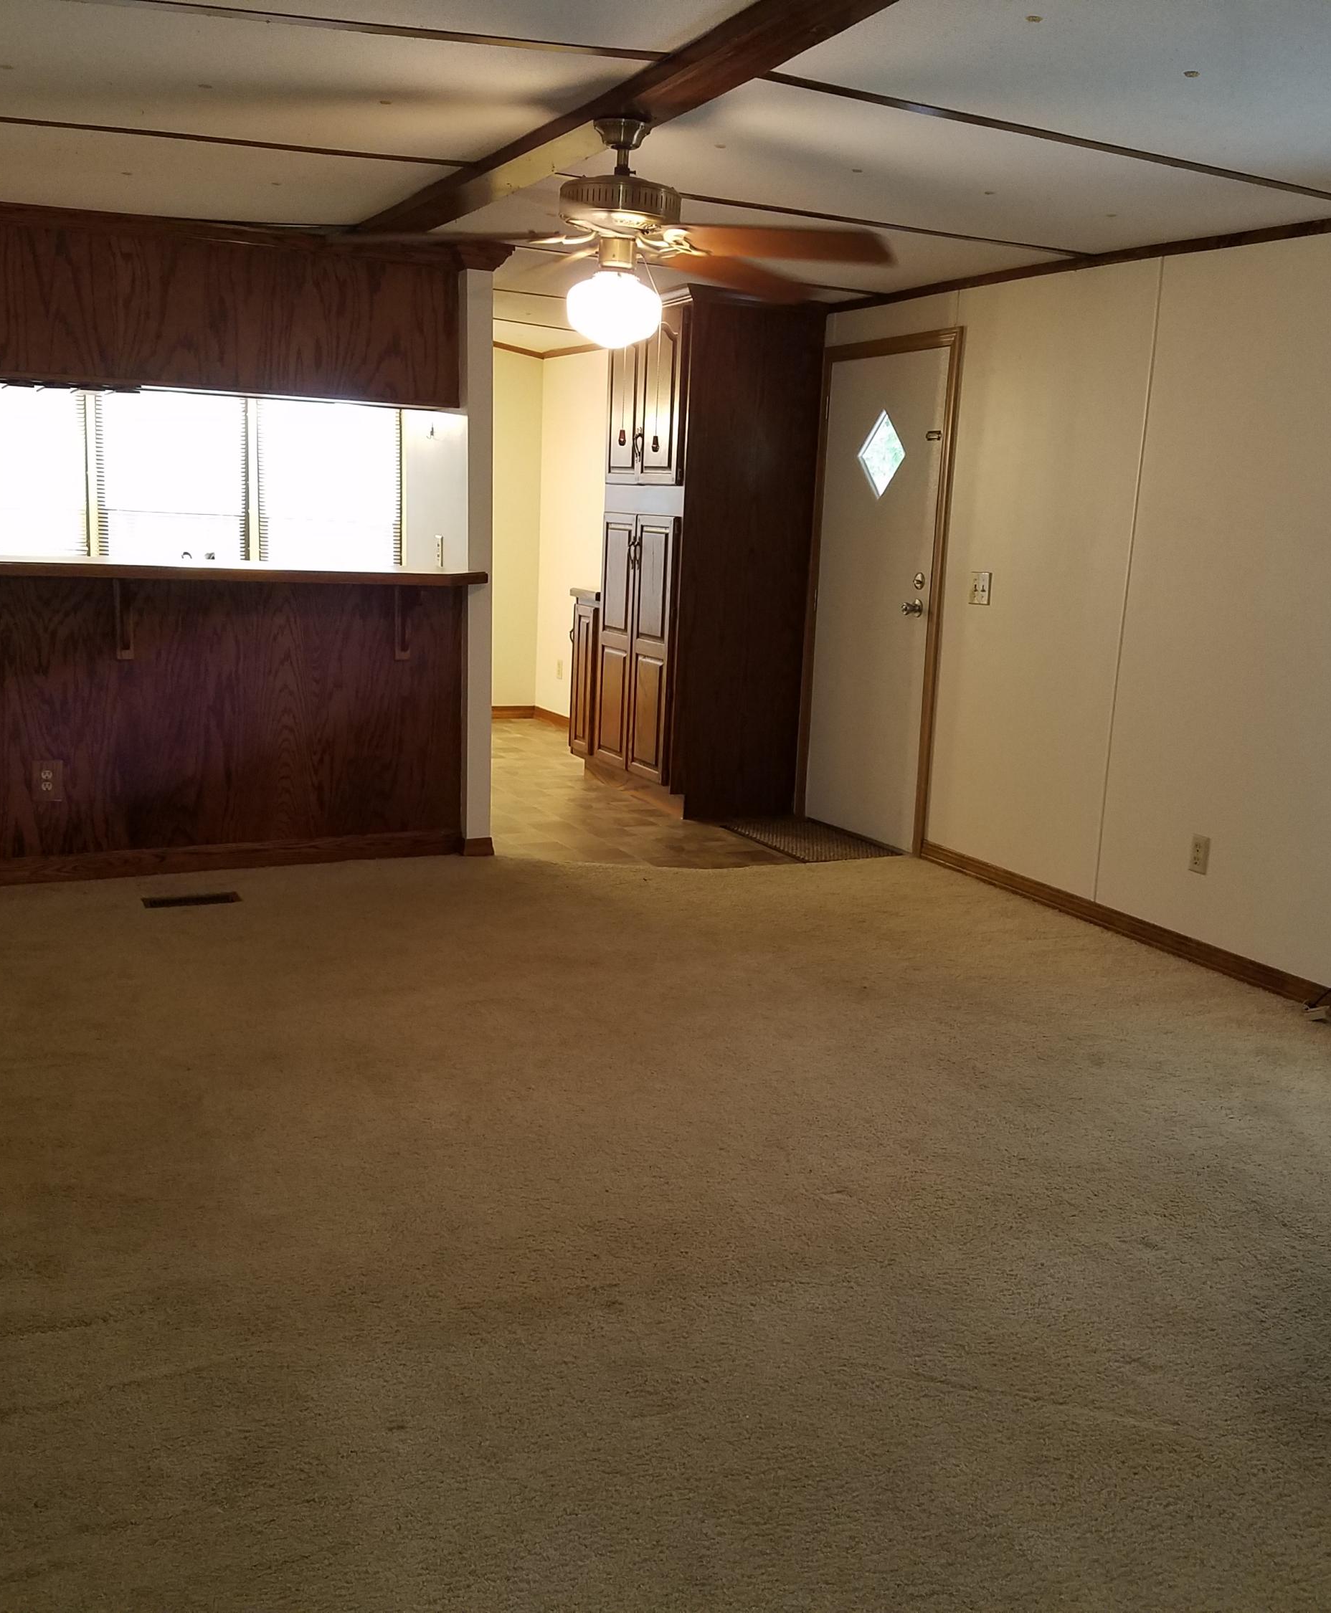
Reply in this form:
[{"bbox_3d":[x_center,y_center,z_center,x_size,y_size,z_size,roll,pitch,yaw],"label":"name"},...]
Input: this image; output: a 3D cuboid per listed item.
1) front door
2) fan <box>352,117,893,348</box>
[{"bbox_3d":[0.852,-0.827,6.504,0.055,1.920,0.850,-3,12,-25],"label":"front door"},{"bbox_3d":[-0.108,-1.301,3.681,1.300,0.500,1.300,-3,12,-25],"label":"fan"}]

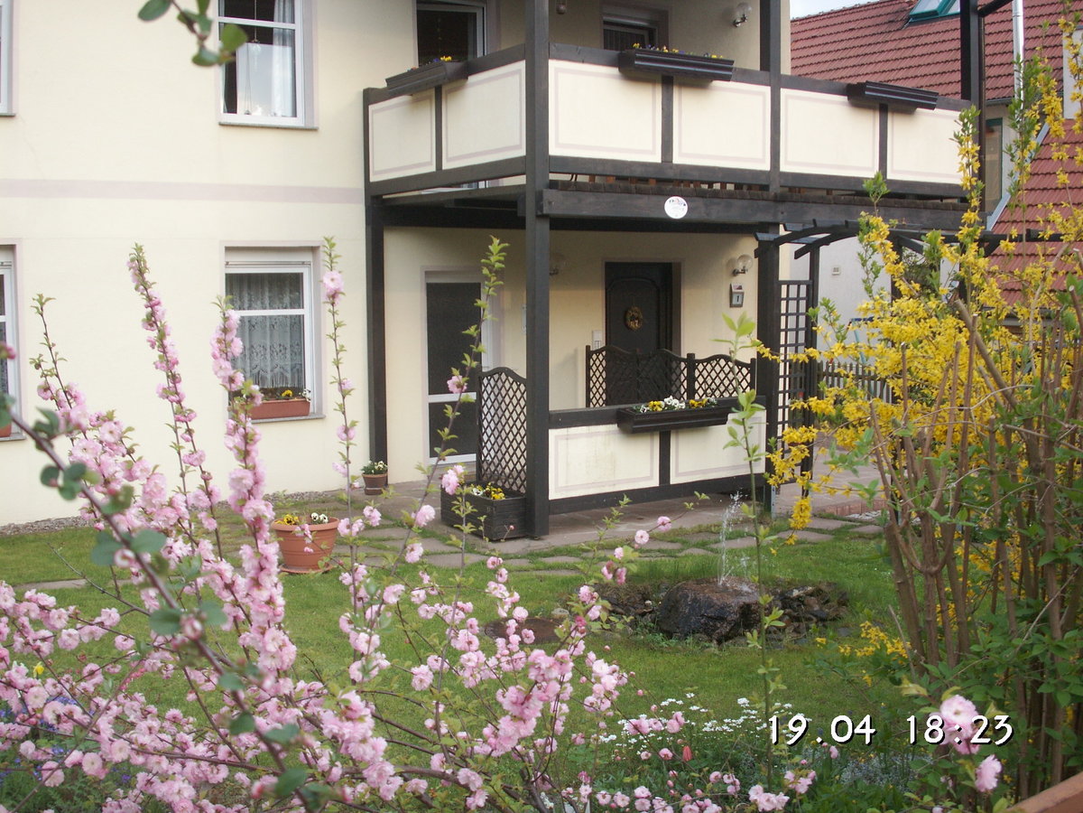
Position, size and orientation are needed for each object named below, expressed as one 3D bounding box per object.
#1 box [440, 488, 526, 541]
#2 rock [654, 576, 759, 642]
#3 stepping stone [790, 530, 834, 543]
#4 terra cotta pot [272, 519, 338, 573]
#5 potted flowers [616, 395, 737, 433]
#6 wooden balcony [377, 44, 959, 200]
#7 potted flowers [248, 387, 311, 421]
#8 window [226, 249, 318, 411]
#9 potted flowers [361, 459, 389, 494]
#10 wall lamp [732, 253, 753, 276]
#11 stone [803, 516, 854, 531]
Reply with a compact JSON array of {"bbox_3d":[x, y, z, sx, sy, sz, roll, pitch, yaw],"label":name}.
[{"bbox_3d":[-0.464,0.837,9.505,0.346,0.330,0.903,-4,8,-32],"label":"box"},{"bbox_3d":[1.009,1.202,7.094,0.640,0.310,0.460,0,7,0],"label":"rock"},{"bbox_3d":[2.185,1.054,9.450,0.430,0.060,0.400,0,7,0],"label":"stepping stone"},{"bbox_3d":[-1.740,1.026,8.520,0.500,0.340,0.500,0,7,0],"label":"terra cotta pot"},{"bbox_3d":[1.117,0.057,9.650,1.025,0.256,0.223,-4,8,-32],"label":"potted flowers"},{"bbox_3d":[1.261,-2.585,11.431,5.061,0.987,3.192,-4,8,-32],"label":"wooden balcony"},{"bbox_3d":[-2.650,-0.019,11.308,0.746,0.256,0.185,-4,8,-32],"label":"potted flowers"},{"bbox_3d":[-2.583,-0.731,11.027,0.930,1.570,0.140,-4,8,-32],"label":"window"},{"bbox_3d":[-1.630,0.692,11.300,0.260,0.330,0.260,0,7,0],"label":"potted flowers"},{"bbox_3d":[2.401,-1.693,13.873,0.190,0.270,0.270,-4,8,-32],"label":"wall lamp"},{"bbox_3d":[2.465,1.040,10.022,0.440,0.050,0.400,4,8,28],"label":"stone"}]

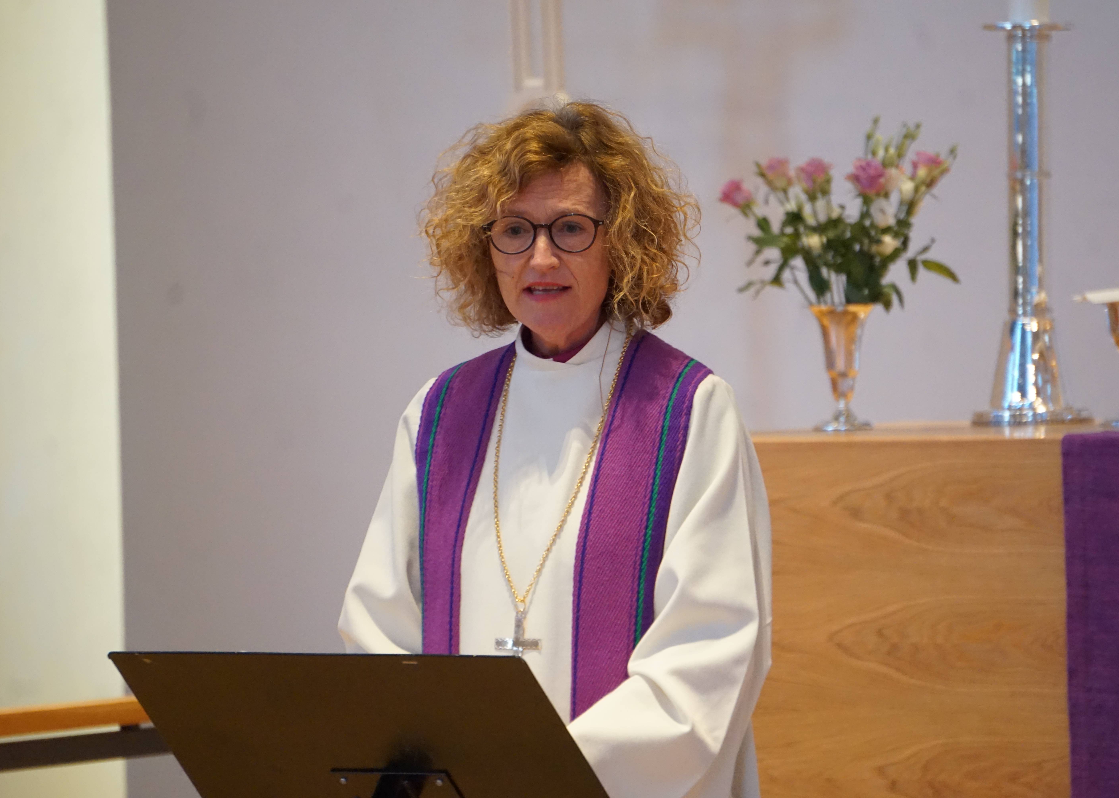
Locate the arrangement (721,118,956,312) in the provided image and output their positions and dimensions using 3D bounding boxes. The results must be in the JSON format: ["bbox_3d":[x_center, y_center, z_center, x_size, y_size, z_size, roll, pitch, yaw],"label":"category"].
[{"bbox_3d":[0.352,-0.232,13.200,0.300,0.240,0.240,-1,2,12],"label":"arrangement"}]

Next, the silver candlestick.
[{"bbox_3d":[0.599,-0.222,13.300,0.150,0.512,0.150,-1,2,12],"label":"silver candlestick"}]

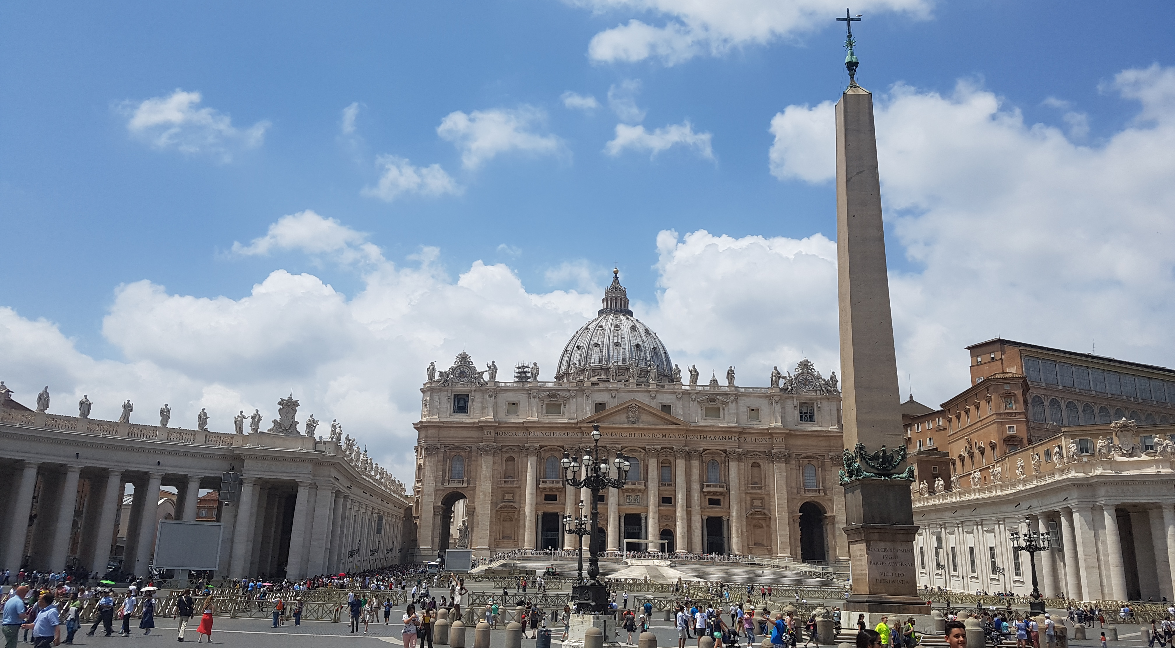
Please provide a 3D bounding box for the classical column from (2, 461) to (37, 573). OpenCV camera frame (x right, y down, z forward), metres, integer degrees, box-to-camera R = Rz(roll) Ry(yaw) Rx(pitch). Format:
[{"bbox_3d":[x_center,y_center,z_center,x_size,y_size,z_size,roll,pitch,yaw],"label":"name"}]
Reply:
[{"bbox_3d":[-64.012,22.044,99.816,1.850,12.800,1.850,12,-19,-31],"label":"classical column"}]

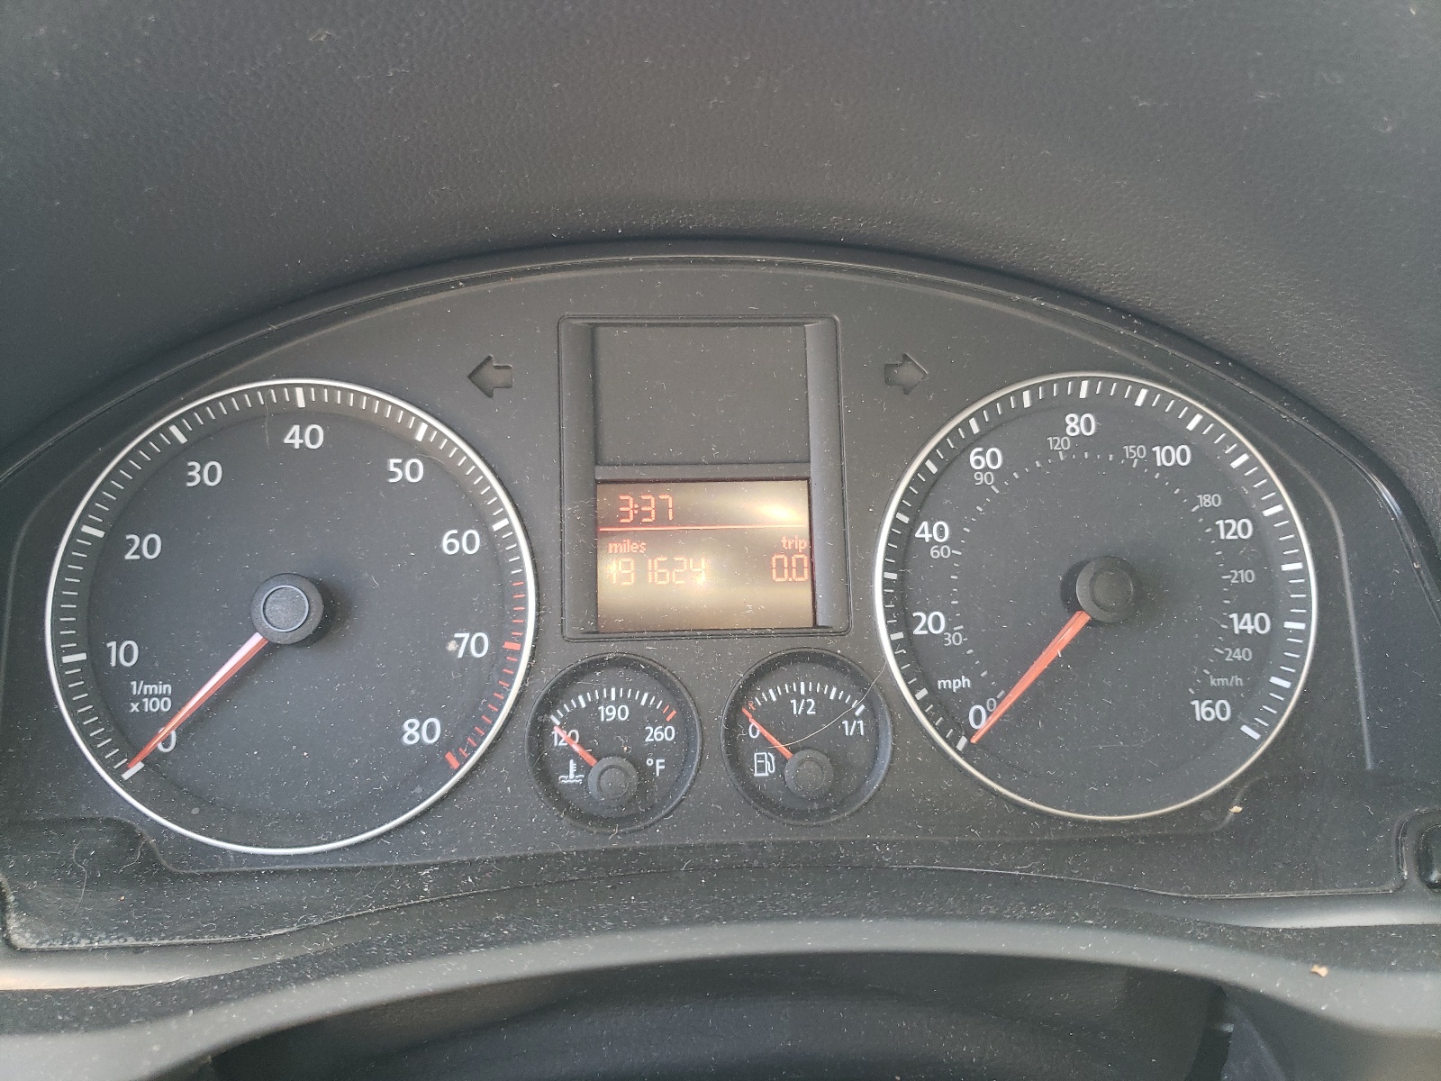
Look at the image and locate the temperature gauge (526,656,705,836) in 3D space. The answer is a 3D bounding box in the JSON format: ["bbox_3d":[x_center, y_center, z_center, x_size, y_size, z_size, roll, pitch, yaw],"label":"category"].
[{"bbox_3d":[-0.025,0.048,0.260,0.041,0.041,0.016,-1,-7,-4],"label":"temperature gauge"}]

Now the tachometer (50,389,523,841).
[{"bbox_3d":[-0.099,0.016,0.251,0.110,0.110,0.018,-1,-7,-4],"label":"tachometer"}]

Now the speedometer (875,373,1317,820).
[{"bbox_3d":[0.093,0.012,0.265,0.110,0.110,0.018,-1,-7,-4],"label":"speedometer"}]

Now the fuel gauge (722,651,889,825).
[{"bbox_3d":[0.021,0.047,0.264,0.041,0.041,0.016,-1,-7,-4],"label":"fuel gauge"}]

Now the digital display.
[{"bbox_3d":[-0.004,0.004,0.268,0.053,0.037,0.008,-1,-7,-4],"label":"digital display"}]

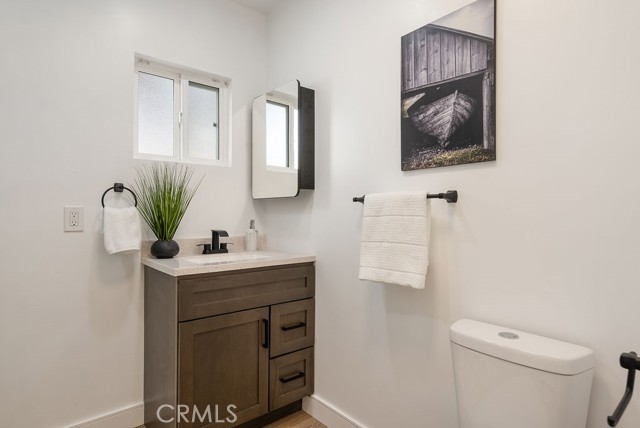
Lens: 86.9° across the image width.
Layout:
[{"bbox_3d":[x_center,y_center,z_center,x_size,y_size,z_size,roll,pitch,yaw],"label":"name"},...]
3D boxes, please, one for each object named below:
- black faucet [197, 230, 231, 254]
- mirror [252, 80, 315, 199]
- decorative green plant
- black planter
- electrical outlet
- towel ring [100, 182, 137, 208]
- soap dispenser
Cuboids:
[{"bbox_3d":[-0.608,0.173,2.040,0.234,0.145,0.142,0,0,-40],"label":"black faucet"},{"bbox_3d":[-0.238,-0.428,2.122,0.132,0.660,0.533,0,0,-40],"label":"mirror"},{"bbox_3d":[-0.832,-0.066,1.835,0.350,0.417,0.310,0,0,-40],"label":"decorative green plant"},{"bbox_3d":[-0.850,0.192,1.852,0.143,0.104,0.143,0,0,-40],"label":"black planter"},{"bbox_3d":[-1.222,0.026,1.680,0.076,0.125,0.009,0,0,-40],"label":"electrical outlet"},{"bbox_3d":[-1.057,-0.072,1.780,0.160,0.180,0.066,0,0,-40],"label":"towel ring"},{"bbox_3d":[-0.448,0.143,2.243,0.071,0.208,0.074,0,0,-28],"label":"soap dispenser"}]

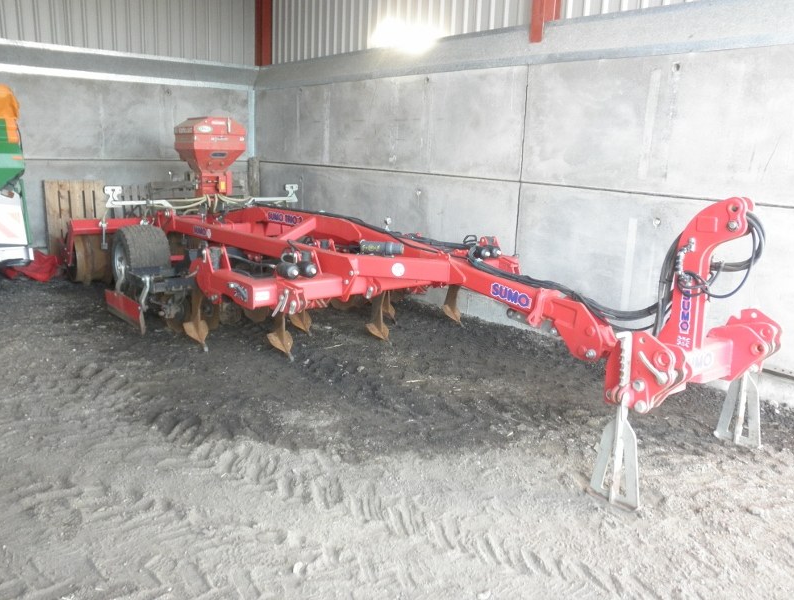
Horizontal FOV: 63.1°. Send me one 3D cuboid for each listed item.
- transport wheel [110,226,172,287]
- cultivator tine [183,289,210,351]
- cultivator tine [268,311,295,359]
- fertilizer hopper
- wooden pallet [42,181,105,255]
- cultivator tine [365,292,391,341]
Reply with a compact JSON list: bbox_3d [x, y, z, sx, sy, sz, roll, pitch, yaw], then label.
[{"bbox_3d":[-2.865,-0.386,7.257,0.410,0.860,0.860,-9,17,-36],"label":"transport wheel"},{"bbox_3d":[-1.777,0.156,5.817,0.270,0.550,0.330,-9,17,-36],"label":"cultivator tine"},{"bbox_3d":[-0.990,0.227,5.624,0.270,0.550,0.330,-9,17,-36],"label":"cultivator tine"},{"bbox_3d":[-2.340,-1.812,8.133,0.670,0.940,0.620,-9,17,-36],"label":"fertilizer hopper"},{"bbox_3d":[-4.538,-1.093,9.262,0.800,1.200,0.144,-9,12,-38],"label":"wooden pallet"},{"bbox_3d":[-0.147,0.122,6.164,0.270,0.550,0.330,-9,17,-36],"label":"cultivator tine"}]

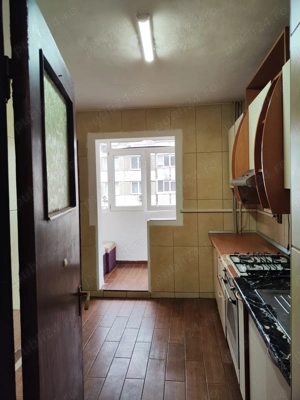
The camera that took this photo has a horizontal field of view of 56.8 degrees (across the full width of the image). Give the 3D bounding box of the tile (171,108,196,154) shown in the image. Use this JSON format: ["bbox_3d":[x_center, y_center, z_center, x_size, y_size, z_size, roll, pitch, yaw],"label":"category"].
[{"bbox_3d":[0.433,-0.888,3.520,0.317,0.587,0.020,-1,3,7],"label":"tile"}]

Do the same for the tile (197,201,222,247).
[{"bbox_3d":[0.777,0.298,3.537,0.317,0.600,0.020,-1,3,7],"label":"tile"}]

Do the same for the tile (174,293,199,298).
[{"bbox_3d":[0.477,1.235,3.601,0.317,0.075,0.010,-1,2,6],"label":"tile"}]

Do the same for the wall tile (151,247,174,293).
[{"bbox_3d":[0.154,0.903,3.624,0.317,0.600,0.010,-1,2,6],"label":"wall tile"}]

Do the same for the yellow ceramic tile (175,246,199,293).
[{"bbox_3d":[0.477,0.903,3.600,0.317,0.600,0.020,-1,3,7],"label":"yellow ceramic tile"}]

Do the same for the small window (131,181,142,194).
[{"bbox_3d":[-1.314,-1.289,27.500,1.240,1.289,0.120,-1,2,6],"label":"small window"}]

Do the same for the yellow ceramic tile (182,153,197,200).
[{"bbox_3d":[0.514,-0.297,3.539,0.182,0.600,0.020,-1,3,7],"label":"yellow ceramic tile"}]

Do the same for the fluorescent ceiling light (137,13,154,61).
[{"bbox_3d":[-0.017,-1.066,1.865,0.075,0.060,0.570,-1,3,4],"label":"fluorescent ceiling light"}]

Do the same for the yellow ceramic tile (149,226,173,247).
[{"bbox_3d":[0.139,0.470,3.607,0.327,0.267,0.010,-1,2,6],"label":"yellow ceramic tile"}]

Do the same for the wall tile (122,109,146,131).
[{"bbox_3d":[-0.206,-1.032,3.584,0.317,0.287,0.010,-1,2,6],"label":"wall tile"}]

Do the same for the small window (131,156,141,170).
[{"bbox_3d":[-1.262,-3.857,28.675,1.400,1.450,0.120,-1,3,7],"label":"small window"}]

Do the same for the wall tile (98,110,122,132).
[{"bbox_3d":[-0.516,-1.026,3.621,0.317,0.274,0.020,-1,3,7],"label":"wall tile"}]

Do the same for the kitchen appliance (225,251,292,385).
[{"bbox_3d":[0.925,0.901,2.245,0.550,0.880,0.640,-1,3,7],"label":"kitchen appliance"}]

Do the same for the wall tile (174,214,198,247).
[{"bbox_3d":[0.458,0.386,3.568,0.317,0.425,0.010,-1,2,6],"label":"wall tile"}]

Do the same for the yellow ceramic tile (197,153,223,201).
[{"bbox_3d":[0.757,-0.307,3.506,0.317,0.600,0.010,-1,2,6],"label":"yellow ceramic tile"}]

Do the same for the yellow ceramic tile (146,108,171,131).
[{"bbox_3d":[0.110,-1.037,3.549,0.317,0.287,0.010,-1,2,6],"label":"yellow ceramic tile"}]

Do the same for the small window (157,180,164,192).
[{"bbox_3d":[1.007,-1.388,27.500,0.764,1.190,0.120,-1,2,6],"label":"small window"}]

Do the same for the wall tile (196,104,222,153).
[{"bbox_3d":[0.748,-0.894,3.483,0.317,0.587,0.020,-1,3,7],"label":"wall tile"}]

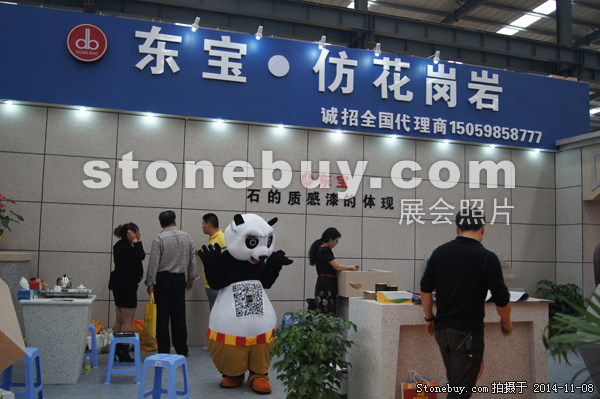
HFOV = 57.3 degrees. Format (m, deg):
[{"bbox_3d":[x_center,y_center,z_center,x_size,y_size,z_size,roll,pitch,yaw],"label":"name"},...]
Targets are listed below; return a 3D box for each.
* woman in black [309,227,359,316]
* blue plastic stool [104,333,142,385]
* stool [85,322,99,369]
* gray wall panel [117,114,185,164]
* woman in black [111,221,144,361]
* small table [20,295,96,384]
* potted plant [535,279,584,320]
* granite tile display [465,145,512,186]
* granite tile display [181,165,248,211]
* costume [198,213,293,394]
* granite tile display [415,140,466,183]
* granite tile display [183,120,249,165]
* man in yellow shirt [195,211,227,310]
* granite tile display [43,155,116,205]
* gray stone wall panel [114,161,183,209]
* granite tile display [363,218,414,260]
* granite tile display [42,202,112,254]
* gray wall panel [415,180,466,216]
[{"bbox_3d":[0.387,1.124,6.350,0.550,1.580,0.440,2,-5,-10],"label":"woman in black"},{"bbox_3d":[-1.714,1.556,5.422,0.340,0.450,0.310,3,-5,-10],"label":"blue plastic stool"},{"bbox_3d":[-2.350,1.581,5.971,0.340,0.450,0.310,3,-5,-17],"label":"stool"},{"bbox_3d":[-1.935,-0.790,7.230,0.855,0.600,0.040,3,-5,-17],"label":"gray wall panel"},{"bbox_3d":[-1.953,1.056,6.220,0.400,1.560,0.440,3,-5,-11],"label":"woman in black"},{"bbox_3d":[-2.377,1.372,5.413,0.620,0.777,0.600,3,-5,-17],"label":"small table"},{"bbox_3d":[3.935,1.715,8.300,0.690,0.930,0.690,3,-5,-17],"label":"potted plant"},{"bbox_3d":[2.975,-0.531,8.690,0.855,0.600,0.040,3,-5,-17],"label":"granite tile display"},{"bbox_3d":[-1.134,-0.149,7.425,0.855,0.600,0.040,3,-5,-17],"label":"granite tile display"},{"bbox_3d":[-0.506,0.967,5.150,0.860,1.650,0.650,3,-5,-16],"label":"costume"},{"bbox_3d":[2.157,-0.574,8.446,0.855,0.600,0.040,3,-5,-17],"label":"granite tile display"},{"bbox_3d":[-1.117,-0.747,7.473,0.855,0.600,0.040,3,-5,-17],"label":"granite tile display"},{"bbox_3d":[-1.075,1.050,6.830,0.420,1.730,0.480,3,-5,-17],"label":"man in yellow shirt"},{"bbox_3d":[-2.771,-0.235,6.938,0.855,0.600,0.040,3,-5,-17],"label":"granite tile display"},{"bbox_3d":[-1.952,-0.192,7.182,0.855,0.600,0.040,3,-5,-17],"label":"gray stone wall panel"},{"bbox_3d":[1.304,0.579,8.107,0.855,0.600,0.040,3,-5,-17],"label":"granite tile display"},{"bbox_3d":[-2.787,0.361,6.884,0.857,0.600,0.040,3,-5,-17],"label":"granite tile display"},{"bbox_3d":[2.139,0.024,8.398,0.855,0.600,0.040,3,-5,-17],"label":"gray wall panel"}]

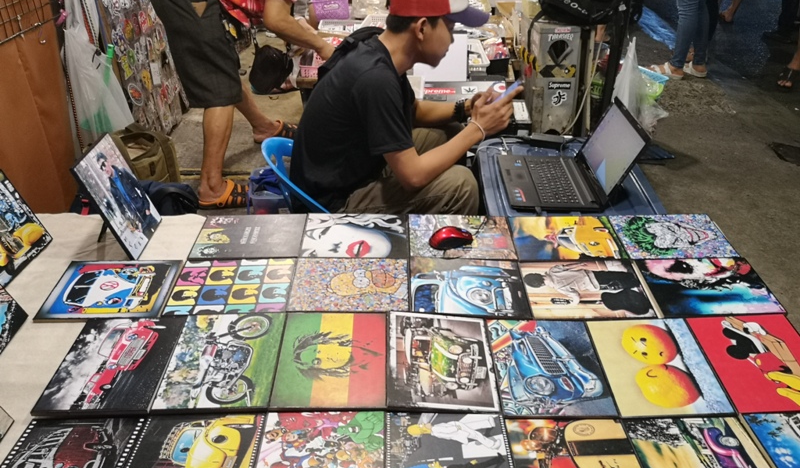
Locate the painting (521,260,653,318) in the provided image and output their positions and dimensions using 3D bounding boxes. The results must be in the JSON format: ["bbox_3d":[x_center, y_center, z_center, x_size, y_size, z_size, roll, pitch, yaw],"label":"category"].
[{"bbox_3d":[0.403,0.122,1.406,0.254,0.010,0.199,0,33,0],"label":"painting"}]

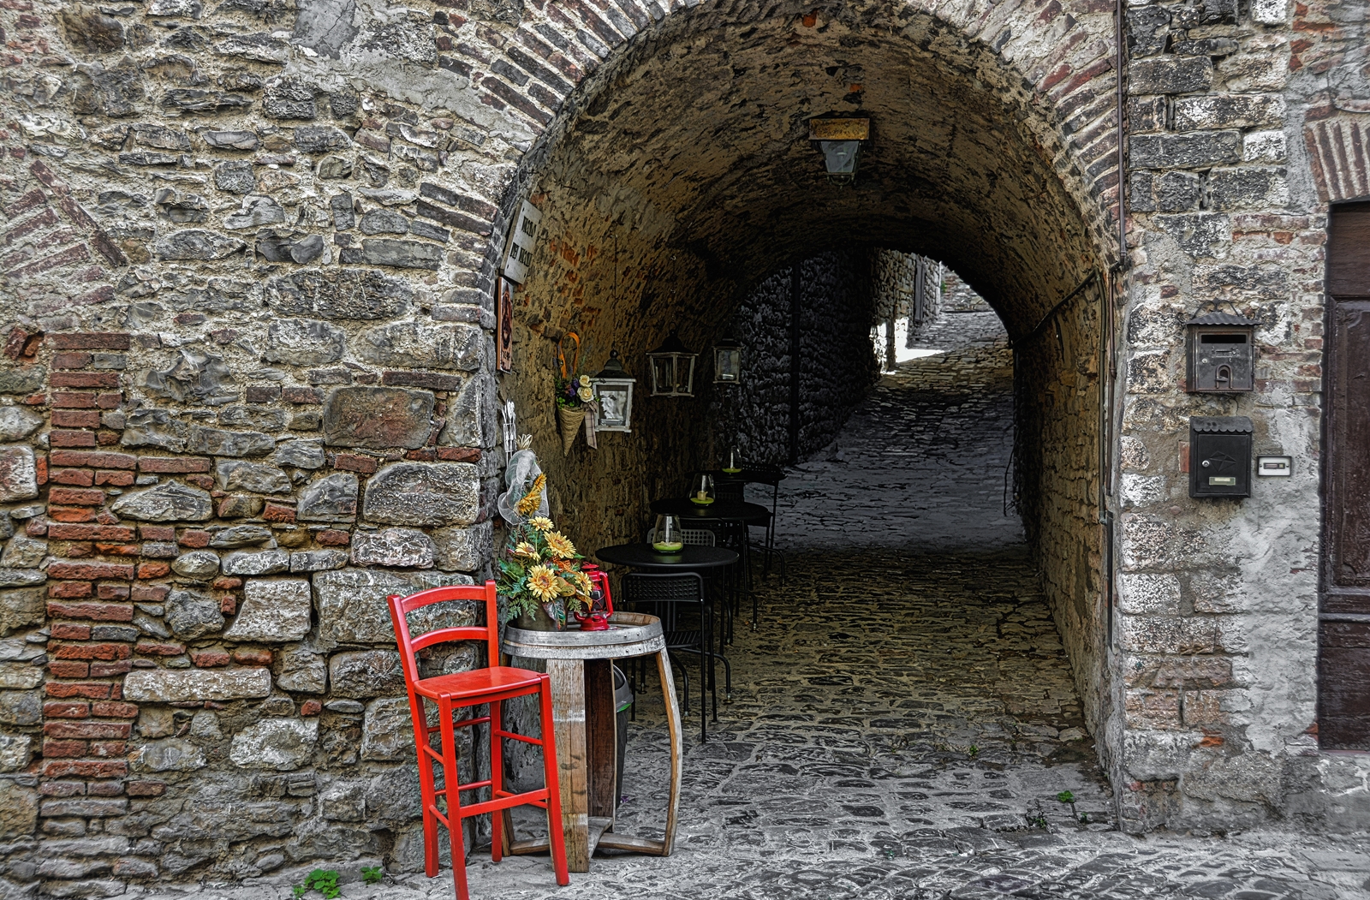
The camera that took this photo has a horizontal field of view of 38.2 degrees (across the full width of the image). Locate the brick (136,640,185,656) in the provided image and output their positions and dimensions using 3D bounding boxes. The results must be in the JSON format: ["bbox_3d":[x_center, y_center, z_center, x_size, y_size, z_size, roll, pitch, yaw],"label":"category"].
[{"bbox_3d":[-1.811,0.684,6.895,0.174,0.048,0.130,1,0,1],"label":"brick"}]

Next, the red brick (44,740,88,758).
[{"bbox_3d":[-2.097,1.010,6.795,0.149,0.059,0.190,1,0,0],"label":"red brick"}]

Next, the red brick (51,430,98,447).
[{"bbox_3d":[-2.121,-0.041,6.923,0.154,0.059,0.165,0,1,-7],"label":"red brick"}]

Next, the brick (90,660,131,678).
[{"bbox_3d":[-2.004,0.756,6.954,0.134,0.060,0.165,0,1,-7],"label":"brick"}]

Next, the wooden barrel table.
[{"bbox_3d":[-0.355,1.057,7.300,0.680,0.860,0.680,1,2,0],"label":"wooden barrel table"}]

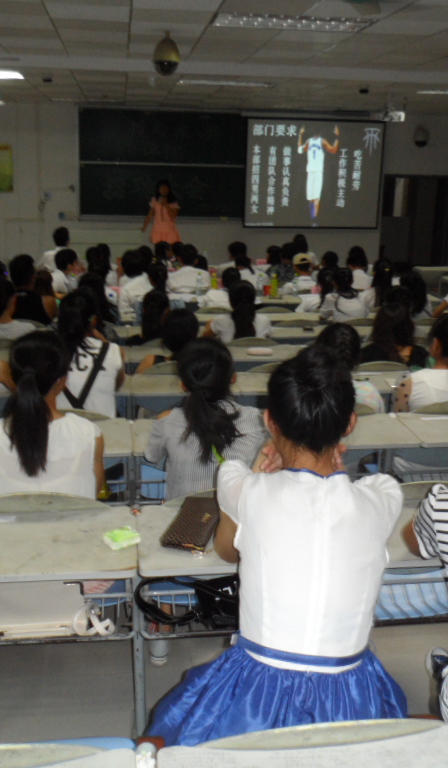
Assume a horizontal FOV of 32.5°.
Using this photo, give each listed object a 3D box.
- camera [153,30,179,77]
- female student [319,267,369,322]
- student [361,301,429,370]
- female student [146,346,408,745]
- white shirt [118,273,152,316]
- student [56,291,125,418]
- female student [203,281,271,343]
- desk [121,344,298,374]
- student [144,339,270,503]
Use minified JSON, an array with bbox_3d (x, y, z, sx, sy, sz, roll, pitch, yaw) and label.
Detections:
[{"bbox_3d":[-0.450,-2.607,6.062,0.210,0.330,0.210,-1,16,-7],"label":"camera"},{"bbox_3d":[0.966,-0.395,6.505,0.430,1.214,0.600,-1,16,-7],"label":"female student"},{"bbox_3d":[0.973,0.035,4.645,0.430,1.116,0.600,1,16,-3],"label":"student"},{"bbox_3d":[0.132,0.547,1.749,0.500,1.315,0.650,-1,16,-7],"label":"female student"},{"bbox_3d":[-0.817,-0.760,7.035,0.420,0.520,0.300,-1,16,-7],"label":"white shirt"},{"bbox_3d":[-0.605,0.185,3.473,0.420,1.246,0.600,0,16,-3],"label":"student"},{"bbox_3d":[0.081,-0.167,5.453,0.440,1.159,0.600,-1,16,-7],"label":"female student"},{"bbox_3d":[-0.100,0.167,5.243,1.140,0.750,0.420,0,16,-7],"label":"desk"},{"bbox_3d":[-0.067,0.405,2.626,0.430,1.150,0.720,0,16,-5],"label":"student"}]

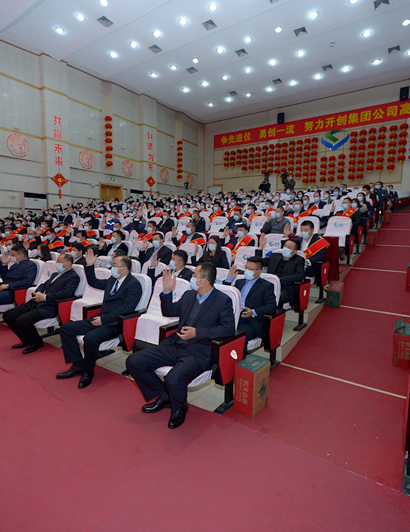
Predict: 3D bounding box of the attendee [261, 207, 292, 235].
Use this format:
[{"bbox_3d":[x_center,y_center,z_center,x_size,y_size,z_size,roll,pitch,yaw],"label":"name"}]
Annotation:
[{"bbox_3d":[1.581,-0.687,6.893,0.700,1.270,0.900,5,8,34],"label":"attendee"}]

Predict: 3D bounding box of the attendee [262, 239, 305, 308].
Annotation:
[{"bbox_3d":[1.010,0.209,4.315,0.680,1.250,0.880,5,8,34],"label":"attendee"}]

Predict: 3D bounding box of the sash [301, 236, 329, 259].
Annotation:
[{"bbox_3d":[1.759,-0.280,4.993,0.460,0.460,0.280,5,8,35],"label":"sash"}]

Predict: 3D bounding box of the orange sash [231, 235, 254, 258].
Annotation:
[{"bbox_3d":[0.710,-0.351,5.724,0.460,0.460,0.280,5,8,35],"label":"orange sash"}]

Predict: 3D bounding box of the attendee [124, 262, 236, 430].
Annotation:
[{"bbox_3d":[-0.154,0.584,2.787,0.729,1.207,0.904,5,8,34],"label":"attendee"}]

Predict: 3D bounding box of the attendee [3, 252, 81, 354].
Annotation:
[{"bbox_3d":[-2.007,0.432,4.081,0.658,1.156,0.863,5,8,34],"label":"attendee"}]

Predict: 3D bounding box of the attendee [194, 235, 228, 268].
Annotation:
[{"bbox_3d":[-0.004,0.138,4.991,0.600,1.220,0.850,5,8,35],"label":"attendee"}]

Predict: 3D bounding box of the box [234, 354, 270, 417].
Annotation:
[{"bbox_3d":[0.406,1.033,2.671,0.187,0.396,0.248,6,9,38],"label":"box"}]

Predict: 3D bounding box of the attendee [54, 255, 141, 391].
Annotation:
[{"bbox_3d":[-1.132,0.473,3.413,0.740,1.253,0.971,5,8,34],"label":"attendee"}]

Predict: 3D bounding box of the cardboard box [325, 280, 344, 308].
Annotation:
[{"bbox_3d":[2.013,0.438,4.790,0.183,0.253,0.396,5,17,31],"label":"cardboard box"}]

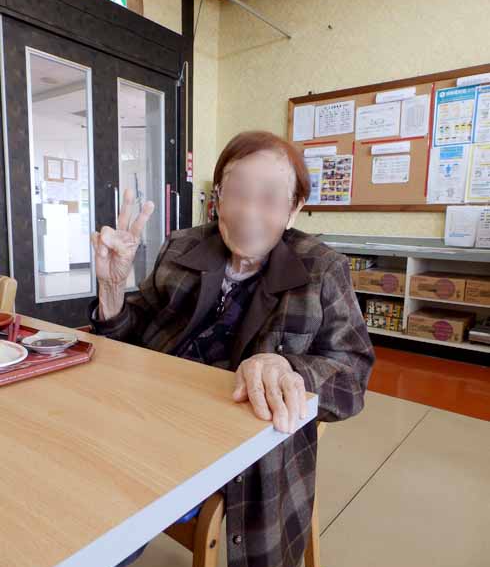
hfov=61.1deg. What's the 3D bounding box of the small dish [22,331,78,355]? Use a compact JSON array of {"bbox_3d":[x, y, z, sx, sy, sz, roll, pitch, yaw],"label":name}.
[{"bbox_3d":[-0.339,0.106,0.725,0.090,0.023,0.090,2,8,0],"label":"small dish"}]

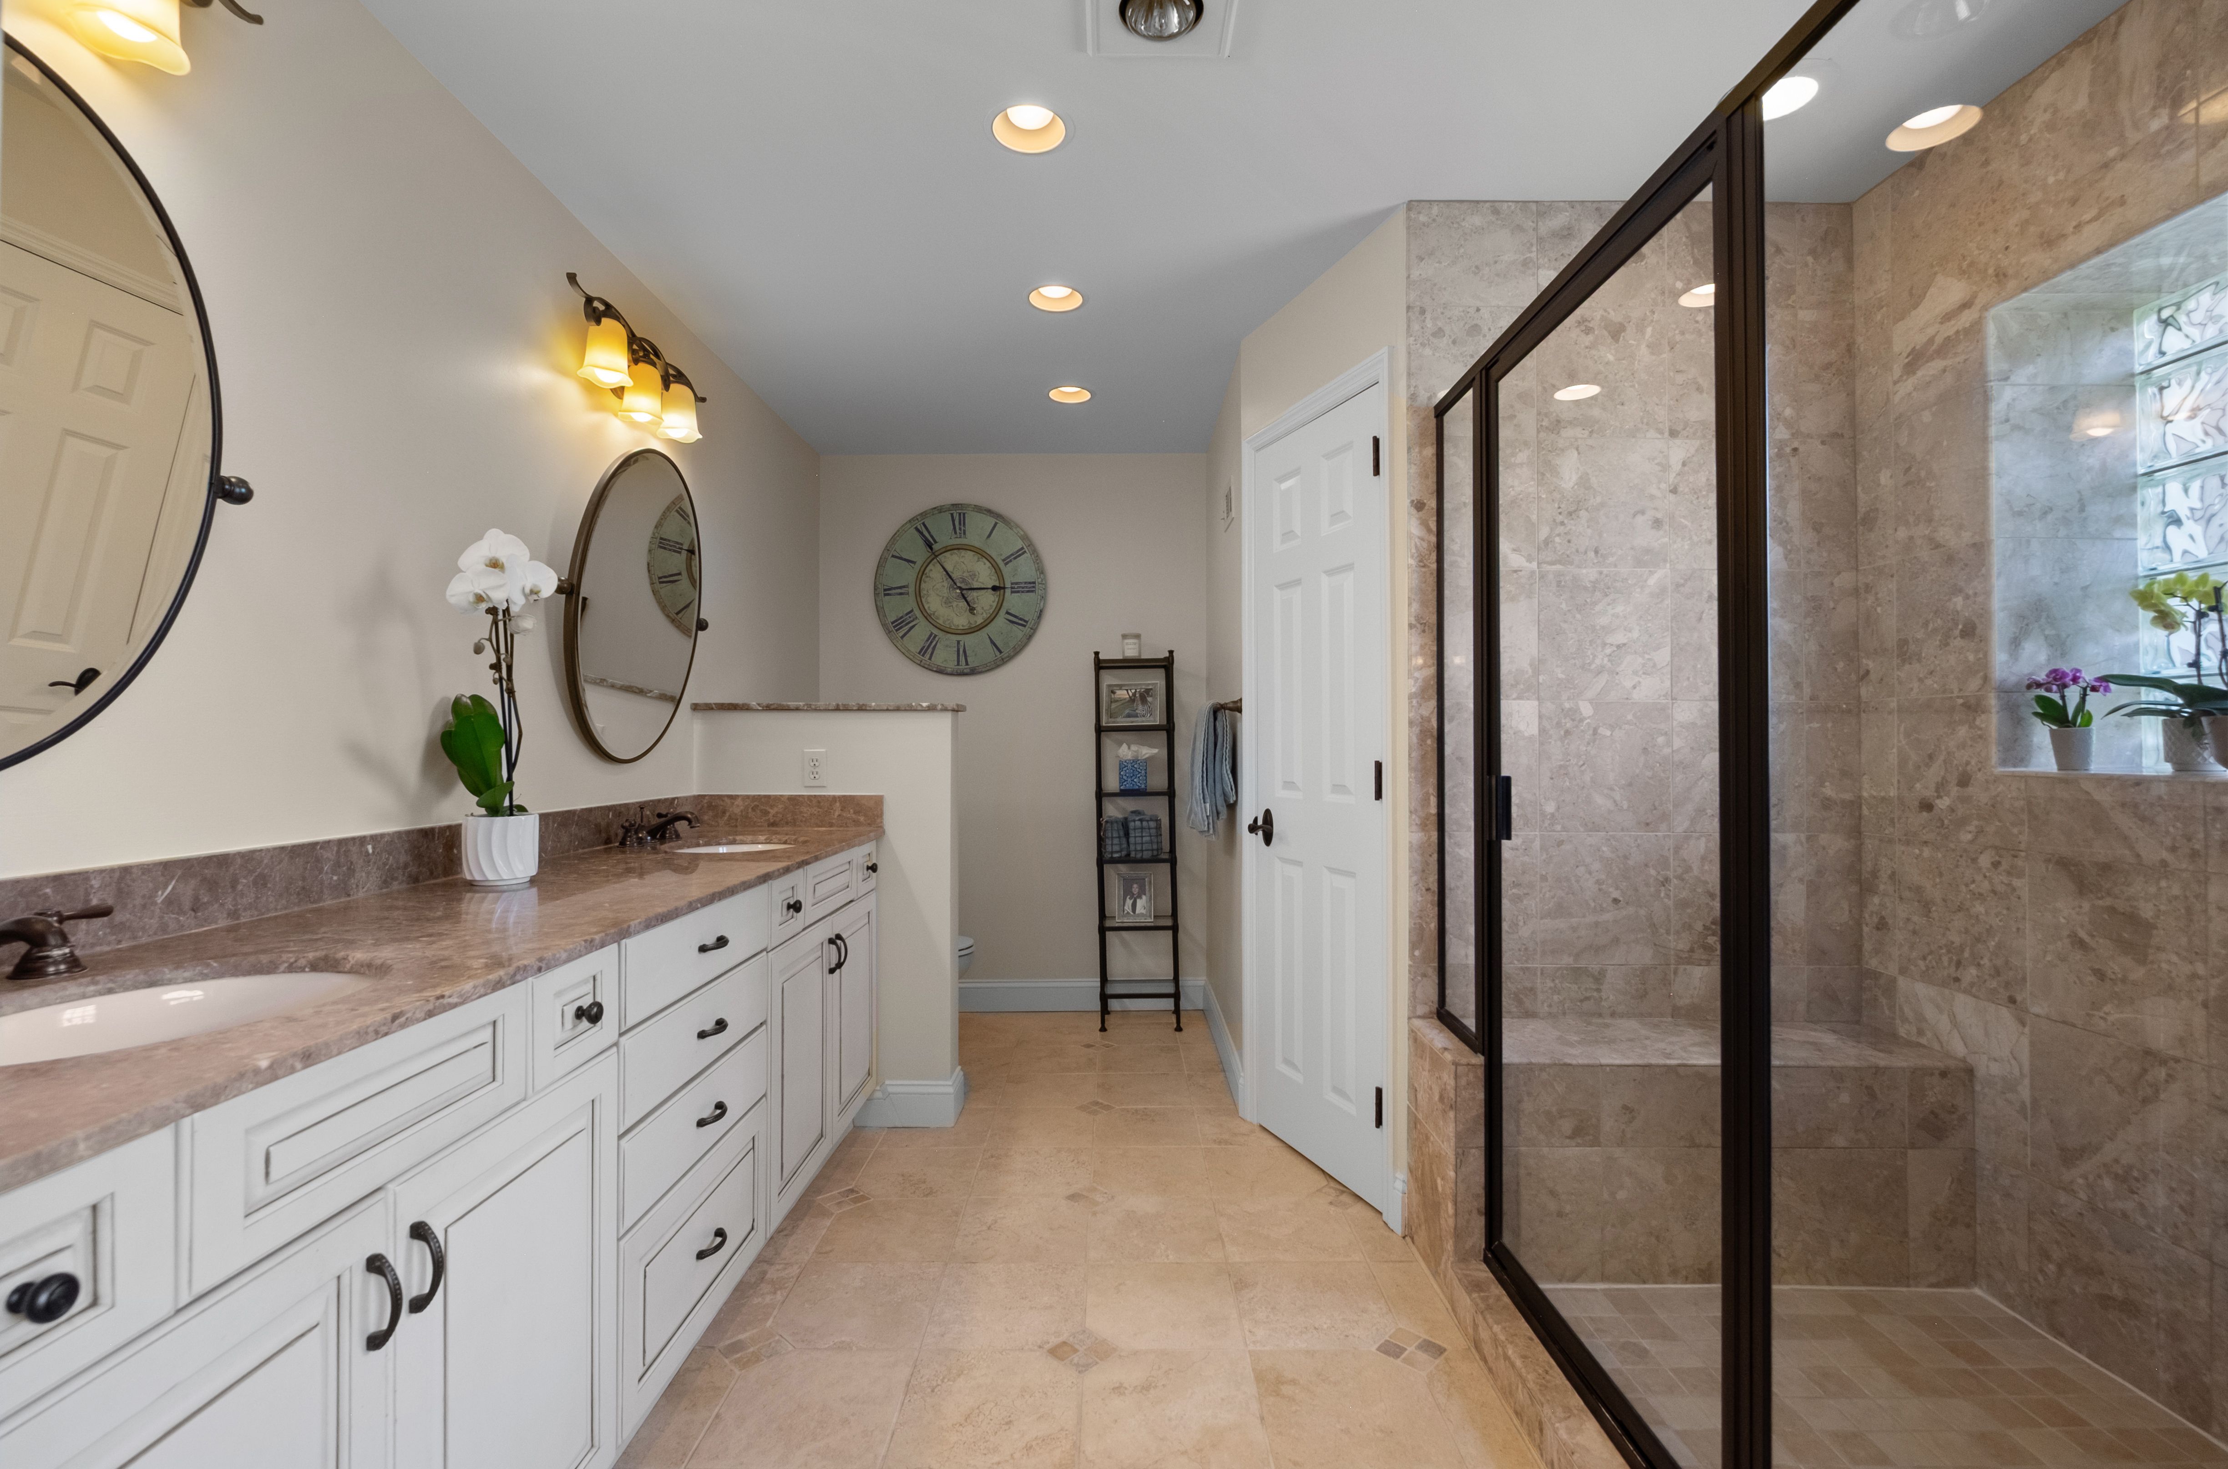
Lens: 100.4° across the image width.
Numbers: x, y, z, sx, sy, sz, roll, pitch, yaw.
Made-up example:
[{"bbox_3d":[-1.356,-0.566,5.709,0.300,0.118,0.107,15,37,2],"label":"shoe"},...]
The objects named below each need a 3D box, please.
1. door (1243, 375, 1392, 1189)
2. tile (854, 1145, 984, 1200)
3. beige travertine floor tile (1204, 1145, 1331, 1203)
[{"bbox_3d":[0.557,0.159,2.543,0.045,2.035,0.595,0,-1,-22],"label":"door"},{"bbox_3d":[-0.533,1.206,2.543,0.315,0.012,0.295,0,0,0],"label":"tile"},{"bbox_3d":[0.411,1.193,2.523,0.310,0.011,0.298,0,-1,0],"label":"beige travertine floor tile"}]

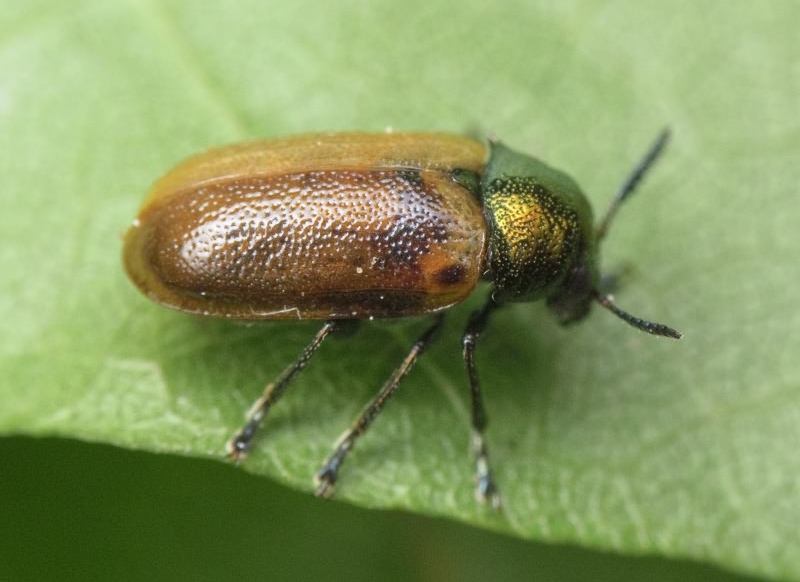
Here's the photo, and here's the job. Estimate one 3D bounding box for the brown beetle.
[{"bbox_3d":[0.000,0.000,0.037,0.009,0.003,0.007,0,46,0],"label":"brown beetle"}]

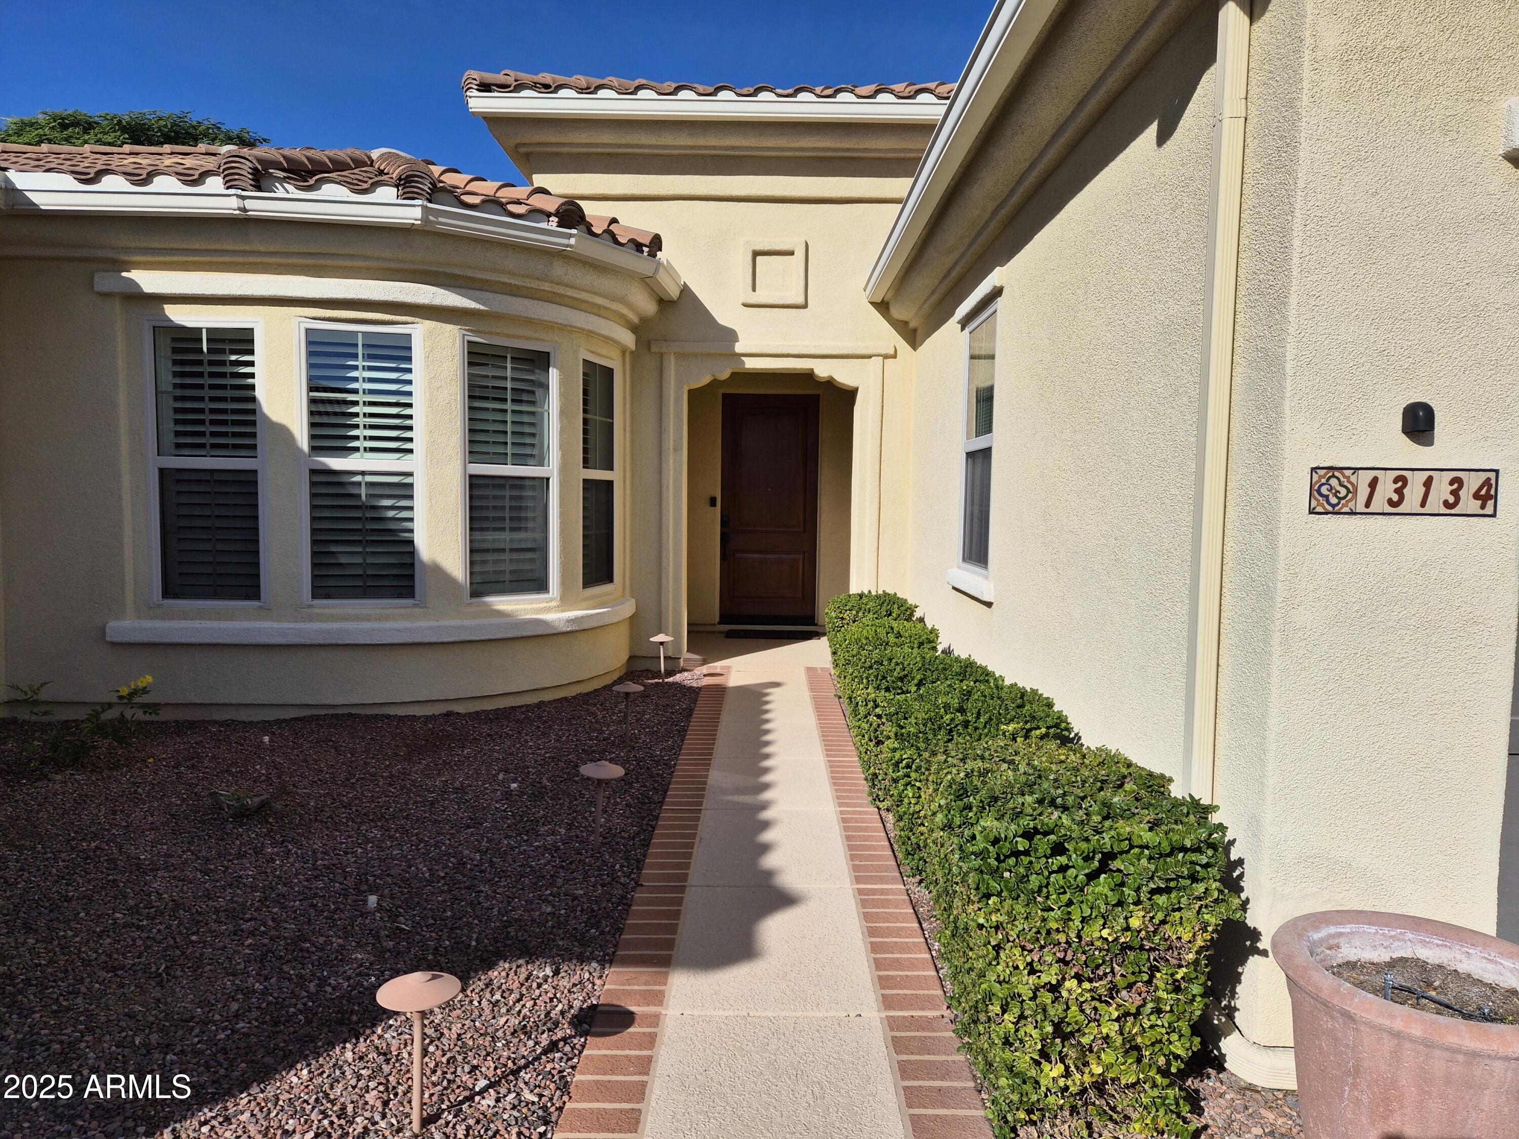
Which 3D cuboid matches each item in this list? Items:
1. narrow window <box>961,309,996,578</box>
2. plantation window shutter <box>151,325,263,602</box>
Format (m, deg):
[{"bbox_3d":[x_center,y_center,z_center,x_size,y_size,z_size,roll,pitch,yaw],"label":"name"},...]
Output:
[{"bbox_3d":[1.296,-0.725,5.963,0.070,1.480,0.840,1,4,0],"label":"narrow window"},{"bbox_3d":[-3.514,-0.668,6.482,0.680,1.760,0.060,1,4,1],"label":"plantation window shutter"}]

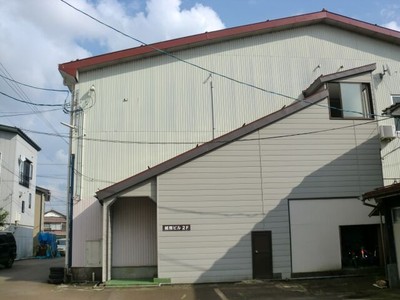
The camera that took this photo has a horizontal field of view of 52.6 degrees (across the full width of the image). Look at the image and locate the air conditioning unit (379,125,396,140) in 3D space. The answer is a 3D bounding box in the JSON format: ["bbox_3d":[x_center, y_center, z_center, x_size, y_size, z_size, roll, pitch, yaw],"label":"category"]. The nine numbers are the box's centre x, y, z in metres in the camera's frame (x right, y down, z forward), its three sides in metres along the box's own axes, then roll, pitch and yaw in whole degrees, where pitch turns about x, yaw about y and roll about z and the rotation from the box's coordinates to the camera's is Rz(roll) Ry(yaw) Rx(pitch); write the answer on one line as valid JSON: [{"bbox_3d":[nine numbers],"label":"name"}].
[{"bbox_3d":[8.897,-0.845,19.200,0.760,0.560,0.310,0,-12,-8],"label":"air conditioning unit"}]

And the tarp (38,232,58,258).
[{"bbox_3d":[-12.925,8.113,34.500,1.500,2.050,1.300,0,-12,-8],"label":"tarp"}]

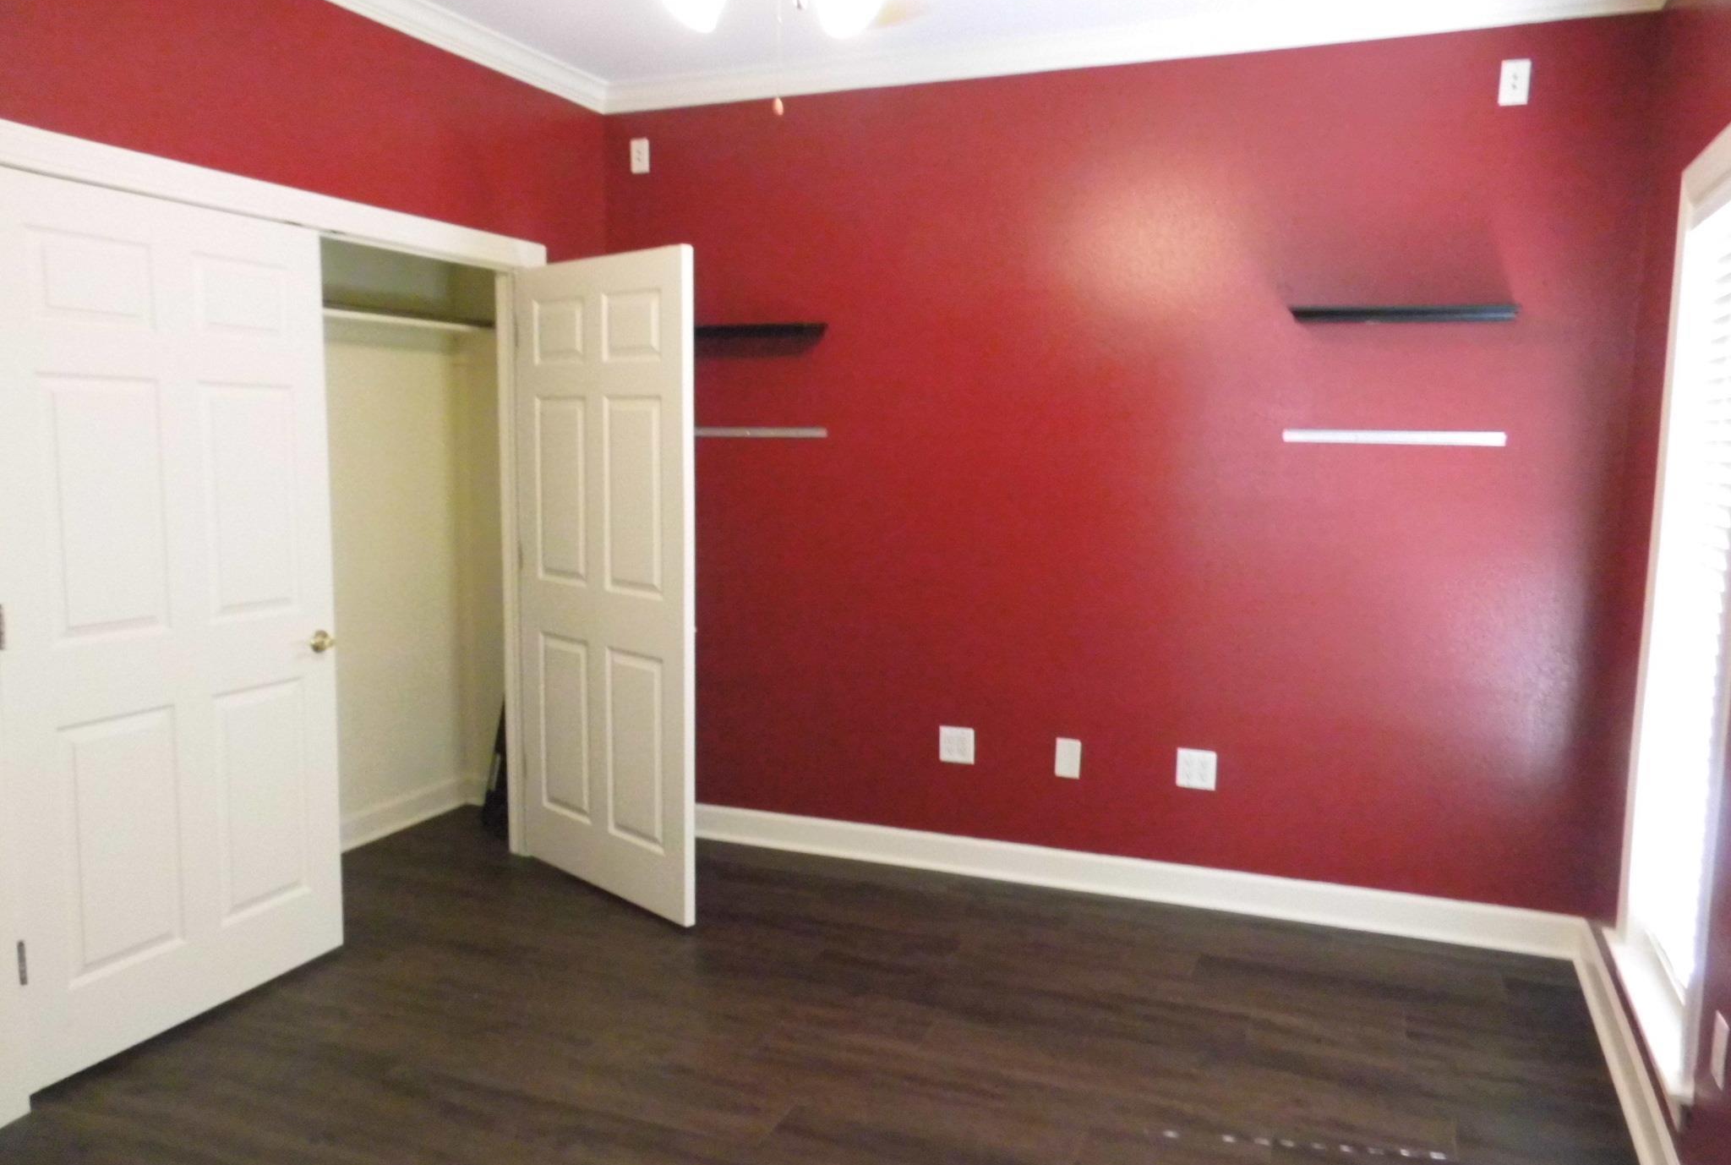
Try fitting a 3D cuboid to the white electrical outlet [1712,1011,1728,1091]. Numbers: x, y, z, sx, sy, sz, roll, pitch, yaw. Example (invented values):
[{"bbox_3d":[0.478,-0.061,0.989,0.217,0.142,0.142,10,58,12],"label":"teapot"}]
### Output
[{"bbox_3d":[1.465,0.801,2.135,0.010,0.119,0.078,3,7,23],"label":"white electrical outlet"}]

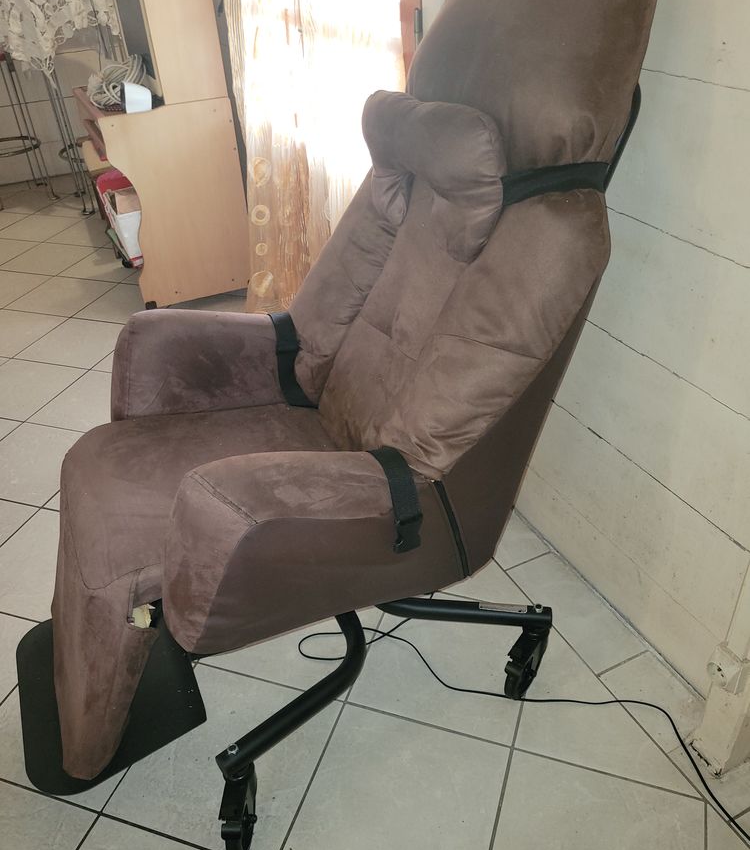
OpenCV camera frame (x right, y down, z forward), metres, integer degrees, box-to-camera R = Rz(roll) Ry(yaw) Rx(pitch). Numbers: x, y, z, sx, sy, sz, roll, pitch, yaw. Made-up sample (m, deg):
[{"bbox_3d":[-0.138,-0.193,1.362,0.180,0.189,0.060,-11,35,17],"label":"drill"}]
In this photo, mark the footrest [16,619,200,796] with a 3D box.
[{"bbox_3d":[-0.512,0.487,1.423,0.310,0.035,0.410,-17,37,-19],"label":"footrest"}]

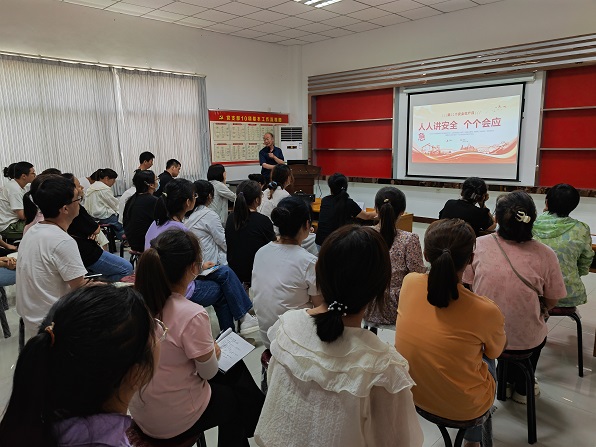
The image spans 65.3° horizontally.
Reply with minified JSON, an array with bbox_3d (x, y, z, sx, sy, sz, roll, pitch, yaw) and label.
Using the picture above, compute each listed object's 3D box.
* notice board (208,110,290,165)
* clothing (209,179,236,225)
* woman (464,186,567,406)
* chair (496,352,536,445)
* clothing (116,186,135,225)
[{"bbox_3d":[-0.924,-1.748,9.620,0.040,1.070,2.110,9,13,44],"label":"notice board"},{"bbox_3d":[-0.890,-0.155,5.159,0.420,0.600,0.440,-8,12,-39],"label":"clothing"},{"bbox_3d":[1.168,0.424,2.538,0.510,1.210,0.660,5,11,28],"label":"woman"},{"bbox_3d":[1.026,0.803,2.402,0.370,0.450,0.370,9,13,44],"label":"chair"},{"bbox_3d":[-1.956,-0.119,5.237,0.420,0.540,0.320,9,13,44],"label":"clothing"}]

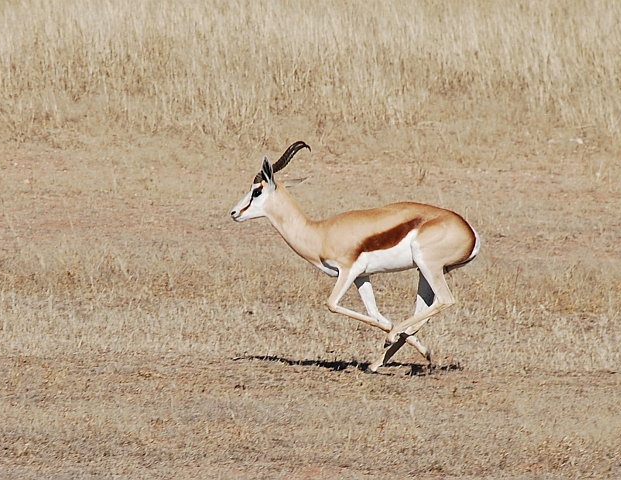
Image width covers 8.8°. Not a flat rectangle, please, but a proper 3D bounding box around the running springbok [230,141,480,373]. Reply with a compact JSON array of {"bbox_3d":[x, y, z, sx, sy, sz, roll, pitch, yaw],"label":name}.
[{"bbox_3d":[0.212,0.078,19.000,1.180,1.080,0.310,0,7,3],"label":"running springbok"}]

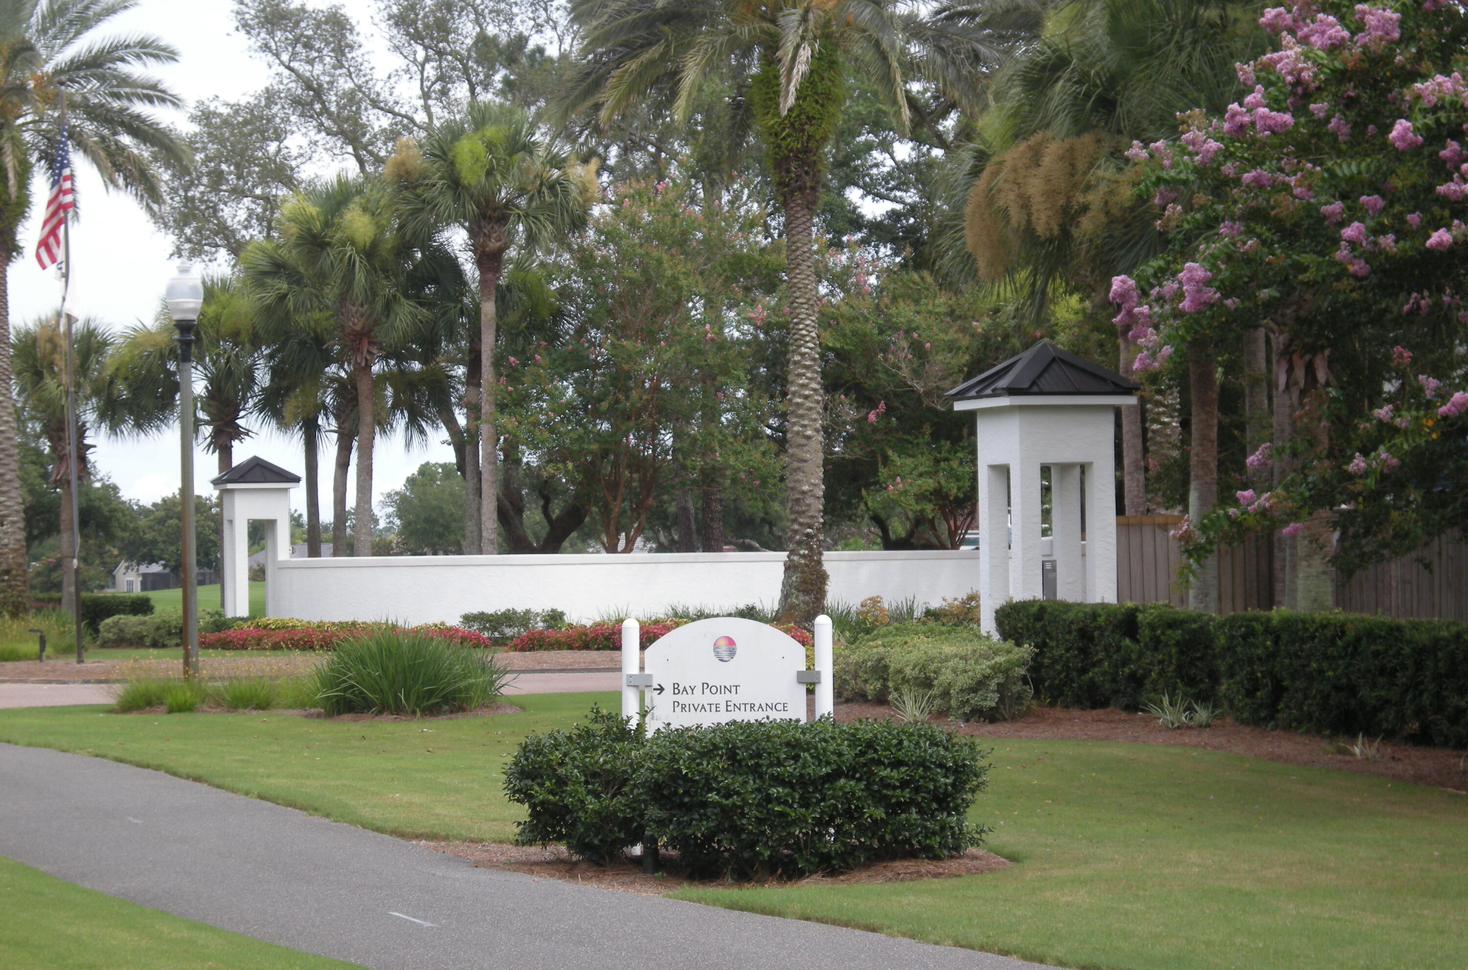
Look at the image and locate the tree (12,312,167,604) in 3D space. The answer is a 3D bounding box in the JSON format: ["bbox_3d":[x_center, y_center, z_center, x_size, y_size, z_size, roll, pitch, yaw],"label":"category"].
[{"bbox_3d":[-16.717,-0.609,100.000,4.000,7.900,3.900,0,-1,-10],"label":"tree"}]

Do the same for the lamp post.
[{"bbox_3d":[-6.500,-0.130,46.000,0.440,5.050,0.440,-1,-1,-8],"label":"lamp post"}]

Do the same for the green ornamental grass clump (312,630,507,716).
[{"bbox_3d":[-3.480,1.982,41.300,2.050,0.860,1.750,-1,-1,0],"label":"green ornamental grass clump"}]

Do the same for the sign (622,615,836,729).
[{"bbox_3d":[-0.039,1.425,22.000,1.210,1.370,0.140,-1,-1,4],"label":"sign"}]

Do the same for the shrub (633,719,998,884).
[{"bbox_3d":[0.476,1.807,22.400,1.830,0.870,0.850,0,-1,-27],"label":"shrub"}]

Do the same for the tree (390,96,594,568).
[{"bbox_3d":[-5.971,-3.035,95.000,4.950,12.400,4.800,-1,-1,-7],"label":"tree"}]

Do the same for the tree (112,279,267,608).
[{"bbox_3d":[-12.987,-0.984,92.000,3.700,7.800,3.600,-1,-1,0],"label":"tree"}]

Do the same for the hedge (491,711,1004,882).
[{"bbox_3d":[0.066,1.679,21.200,2.650,0.860,1.200,-1,-1,0],"label":"hedge"}]

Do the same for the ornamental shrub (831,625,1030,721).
[{"bbox_3d":[1.959,1.835,38.000,1.800,0.880,1.700,-1,-1,-5],"label":"ornamental shrub"}]

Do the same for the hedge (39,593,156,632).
[{"bbox_3d":[-12.216,2.474,74.000,2.300,0.780,1.300,-1,-1,0],"label":"hedge"}]

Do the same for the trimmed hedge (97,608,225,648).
[{"bbox_3d":[-9.723,2.433,65.500,2.100,0.640,1.400,-1,-1,0],"label":"trimmed hedge"}]

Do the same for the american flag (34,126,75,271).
[{"bbox_3d":[-10.213,-4.309,58.000,0.580,2.150,0.300,-1,-1,0],"label":"american flag"}]

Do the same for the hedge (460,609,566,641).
[{"bbox_3d":[-3.728,2.375,65.500,1.800,0.560,0.900,-1,-1,0],"label":"hedge"}]

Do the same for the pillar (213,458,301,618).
[{"bbox_3d":[-11.360,1.271,92.000,1.880,3.950,1.880,0,-1,-17],"label":"pillar"}]

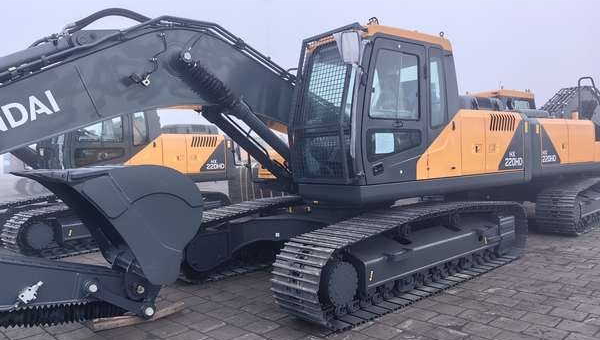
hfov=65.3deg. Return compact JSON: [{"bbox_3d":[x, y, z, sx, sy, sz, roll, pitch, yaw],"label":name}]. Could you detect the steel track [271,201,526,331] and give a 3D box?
[{"bbox_3d":[1.553,0.878,5.568,4.483,0.905,0.601,-3,3,-44],"label":"steel track"}]

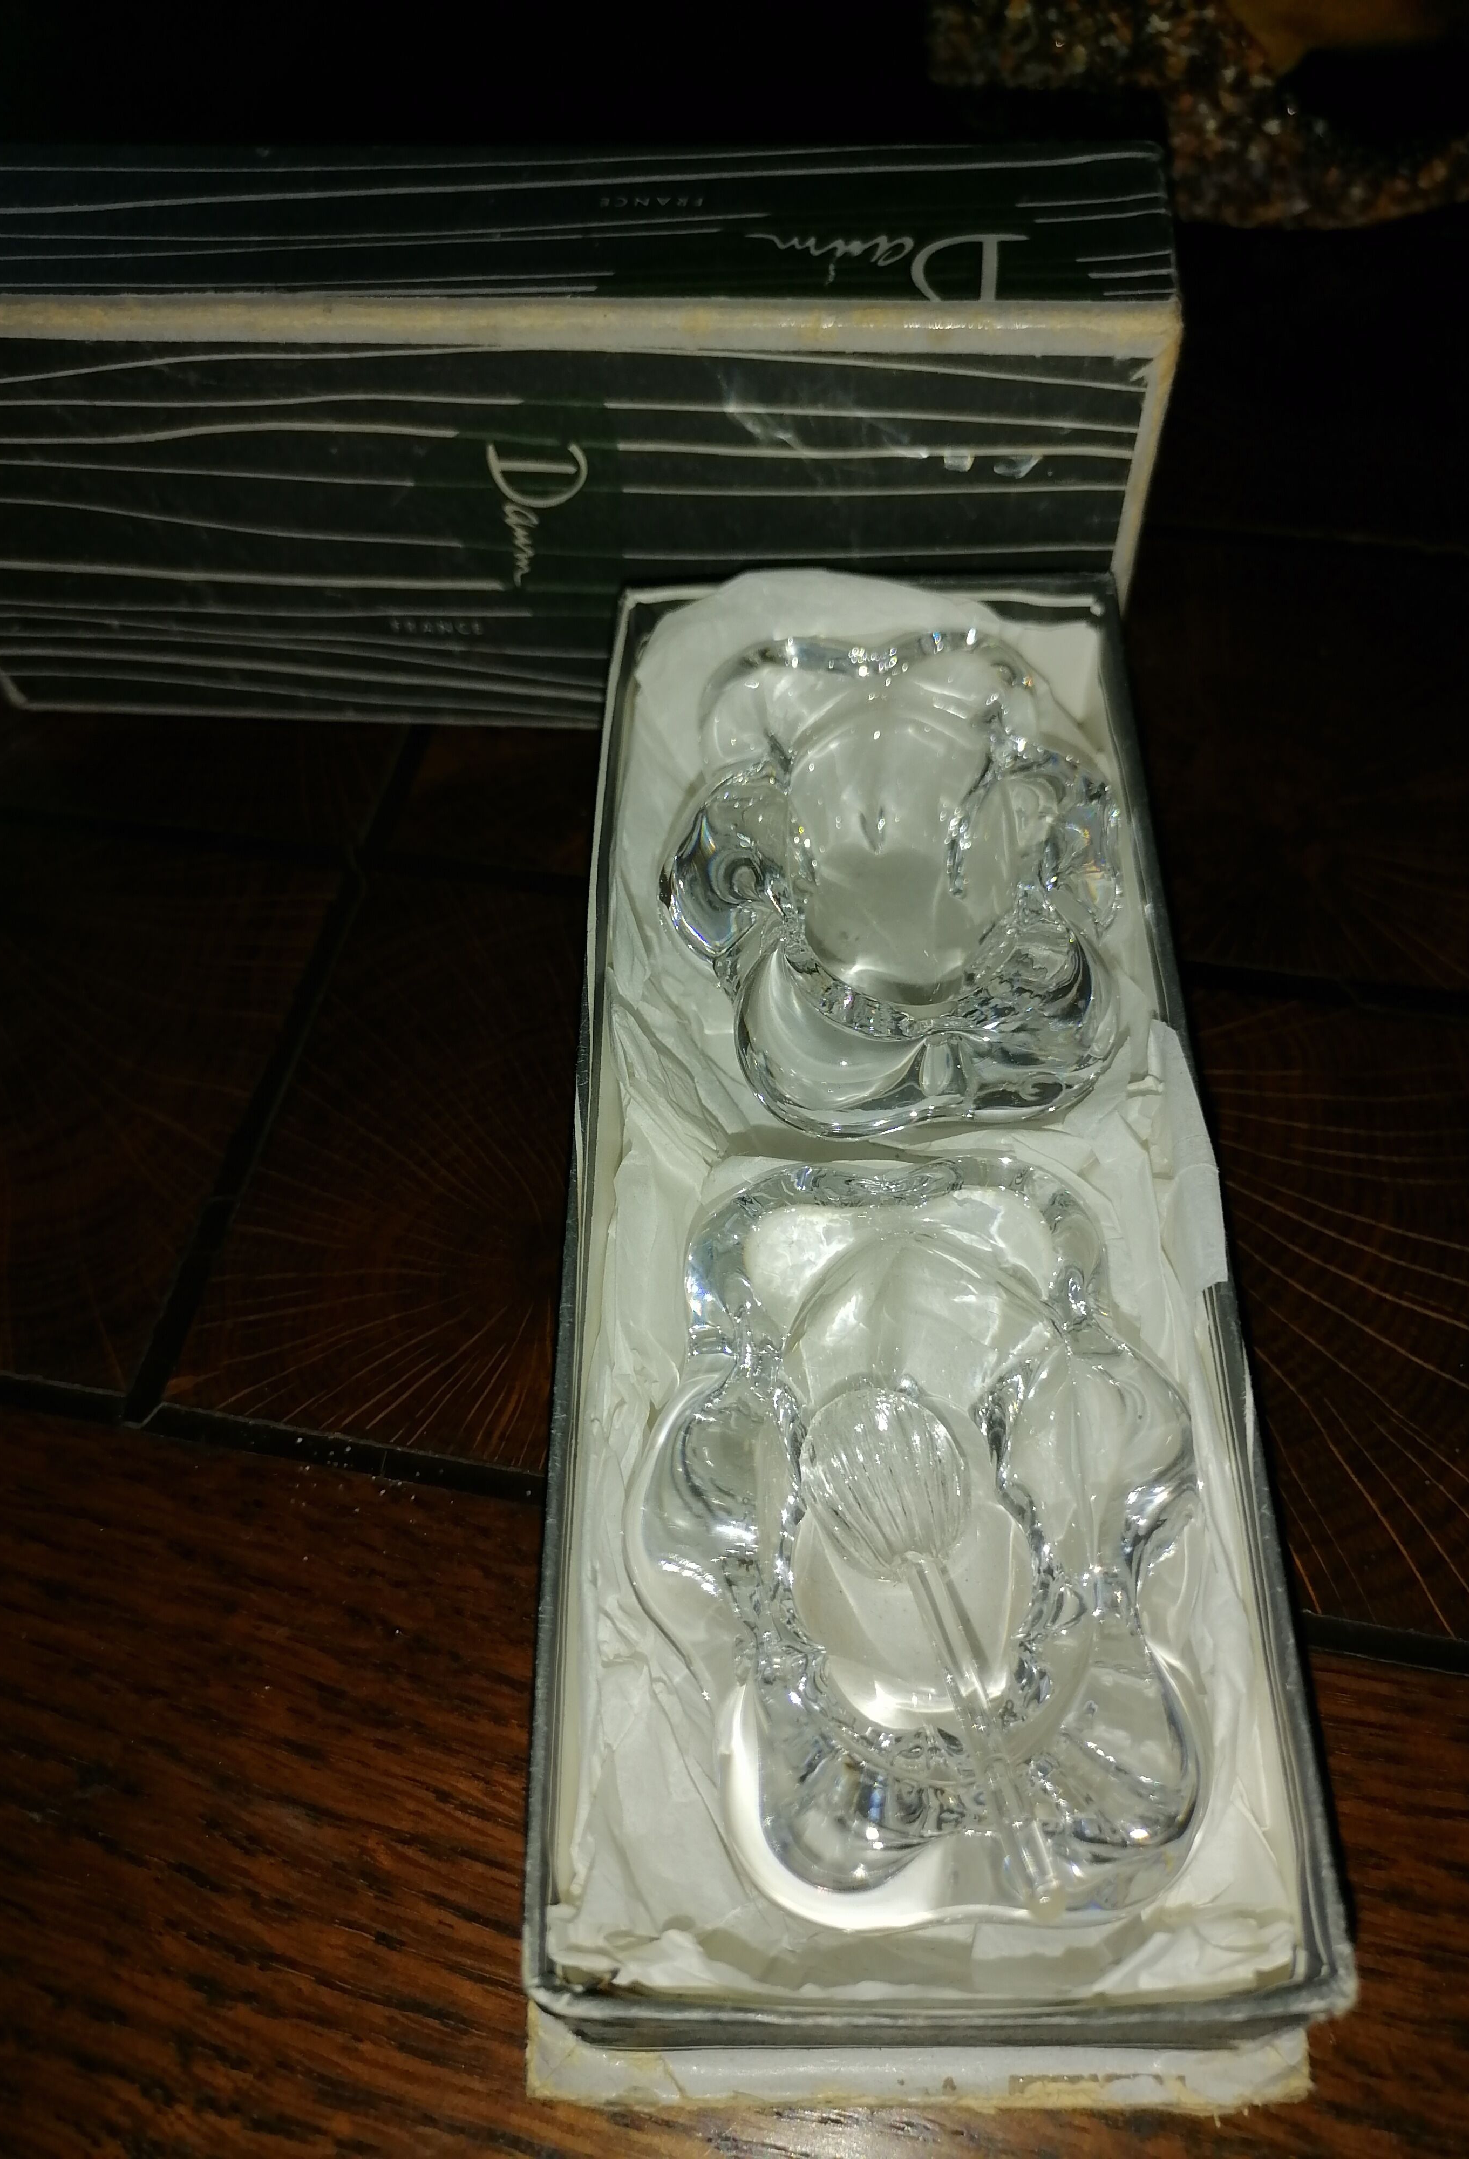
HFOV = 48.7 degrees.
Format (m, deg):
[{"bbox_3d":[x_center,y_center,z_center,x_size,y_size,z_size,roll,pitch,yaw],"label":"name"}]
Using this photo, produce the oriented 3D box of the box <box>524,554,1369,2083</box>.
[{"bbox_3d":[0.022,0.018,0.238,0.089,0.051,0.218,-1,58,2],"label":"box"}]

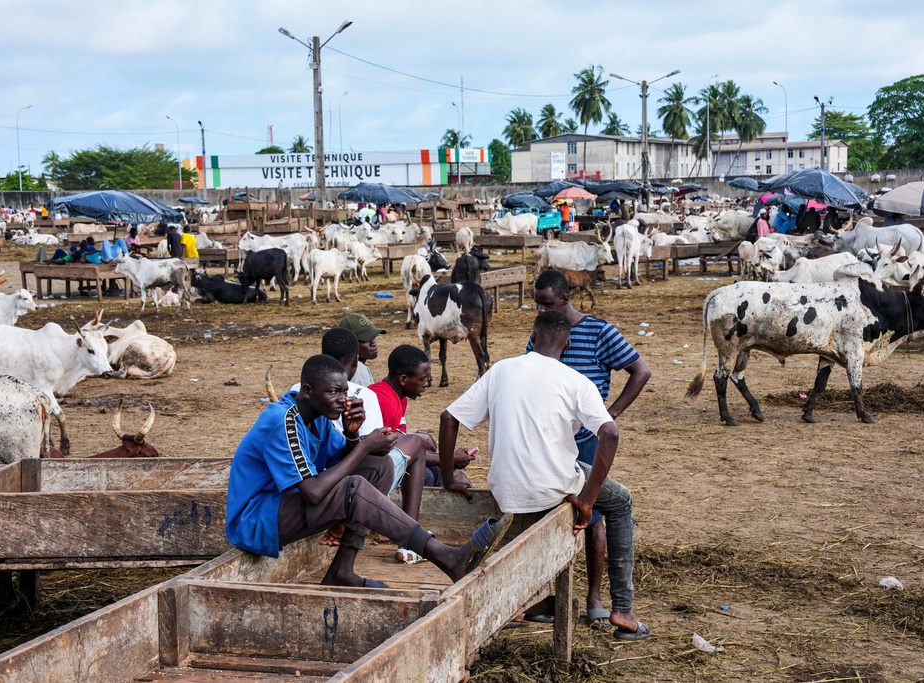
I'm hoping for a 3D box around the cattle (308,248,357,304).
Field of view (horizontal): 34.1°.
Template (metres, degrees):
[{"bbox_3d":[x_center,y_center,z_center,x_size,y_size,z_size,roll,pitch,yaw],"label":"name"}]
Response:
[{"bbox_3d":[-2.551,-1.317,29.700,0.430,1.080,1.350,3,7,35],"label":"cattle"}]

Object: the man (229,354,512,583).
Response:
[{"bbox_3d":[-0.330,0.555,6.005,1.130,0.990,0.560,1,6,20],"label":"man"}]

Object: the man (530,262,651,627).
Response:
[{"bbox_3d":[0.639,0.517,7.369,0.570,1.720,0.400,1,6,16],"label":"man"}]

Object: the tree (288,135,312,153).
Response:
[{"bbox_3d":[-31.064,-32.551,290.000,5.000,14.400,5.000,-1,6,0],"label":"tree"}]

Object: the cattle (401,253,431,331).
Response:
[{"bbox_3d":[-0.736,-0.861,24.133,0.480,1.170,1.800,-1,6,4],"label":"cattle"}]

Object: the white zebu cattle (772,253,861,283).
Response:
[{"bbox_3d":[4.632,-0.537,19.700,0.480,1.160,1.650,4,8,43],"label":"white zebu cattle"}]

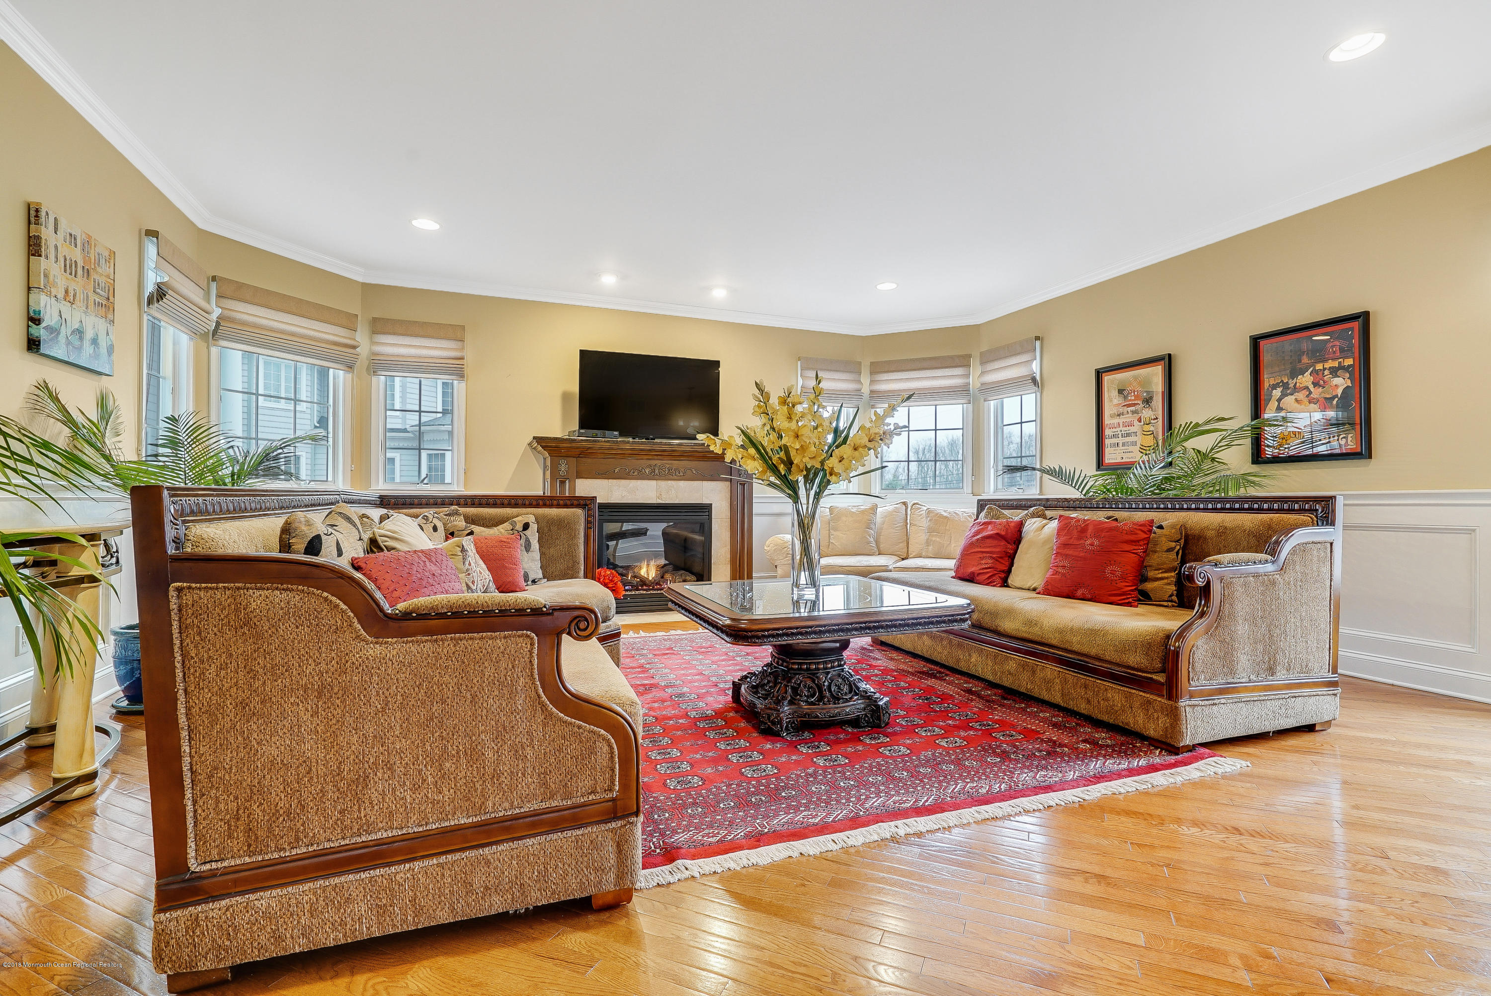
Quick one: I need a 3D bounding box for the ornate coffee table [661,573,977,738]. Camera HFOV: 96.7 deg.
[{"bbox_3d":[0.282,0.709,3.007,1.103,0.542,1.147,0,0,-21],"label":"ornate coffee table"}]

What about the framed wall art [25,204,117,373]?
[{"bbox_3d":[-3.024,-0.907,2.992,0.044,0.618,0.579,0,0,-21],"label":"framed wall art"}]

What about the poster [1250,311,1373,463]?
[{"bbox_3d":[3.208,-0.592,3.785,0.035,0.786,0.579,0,0,-23],"label":"poster"}]

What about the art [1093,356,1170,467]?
[{"bbox_3d":[2.944,-0.624,5.036,0.034,0.820,0.642,0,0,-21],"label":"art"}]

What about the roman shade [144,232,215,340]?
[{"bbox_3d":[-3.252,-1.189,3.831,0.101,0.434,0.685,0,0,-23],"label":"roman shade"}]

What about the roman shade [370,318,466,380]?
[{"bbox_3d":[-2.550,-1.153,5.183,0.666,0.434,0.097,0,0,-23],"label":"roman shade"}]

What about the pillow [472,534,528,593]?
[{"bbox_3d":[-1.410,0.362,3.615,0.395,0.345,0.130,0,-20,-23],"label":"pillow"}]

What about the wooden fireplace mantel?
[{"bbox_3d":[-0.797,0.246,5.731,1.998,1.438,0.425,0,0,-23],"label":"wooden fireplace mantel"}]

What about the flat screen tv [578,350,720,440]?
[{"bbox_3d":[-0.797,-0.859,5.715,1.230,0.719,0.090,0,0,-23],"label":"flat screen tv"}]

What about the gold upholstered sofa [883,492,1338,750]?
[{"bbox_3d":[1.731,0.498,3.714,0.975,1.000,2.147,0,0,-21],"label":"gold upholstered sofa"}]

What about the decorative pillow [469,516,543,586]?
[{"bbox_3d":[-1.458,0.304,3.867,0.490,0.440,0.150,0,-17,-23],"label":"decorative pillow"}]

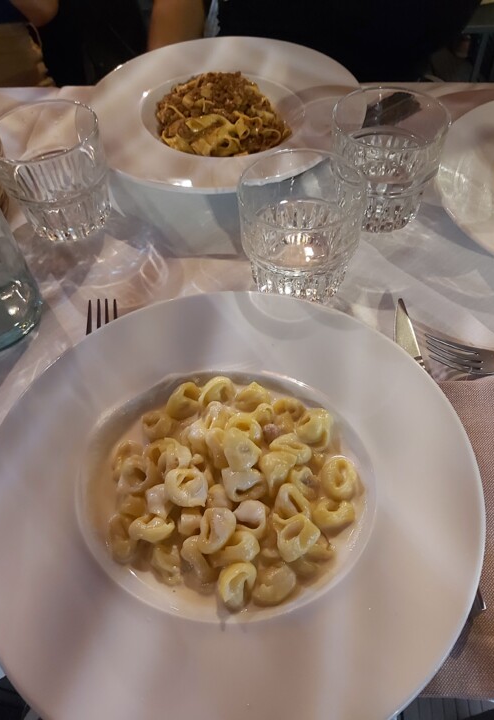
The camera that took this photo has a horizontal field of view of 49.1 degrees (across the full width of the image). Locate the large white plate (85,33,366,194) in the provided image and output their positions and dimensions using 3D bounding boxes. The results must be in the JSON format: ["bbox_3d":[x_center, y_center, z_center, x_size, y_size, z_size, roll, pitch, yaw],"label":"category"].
[{"bbox_3d":[-0.024,-0.231,0.532,0.269,0.043,0.269,-2,54,2],"label":"large white plate"}]

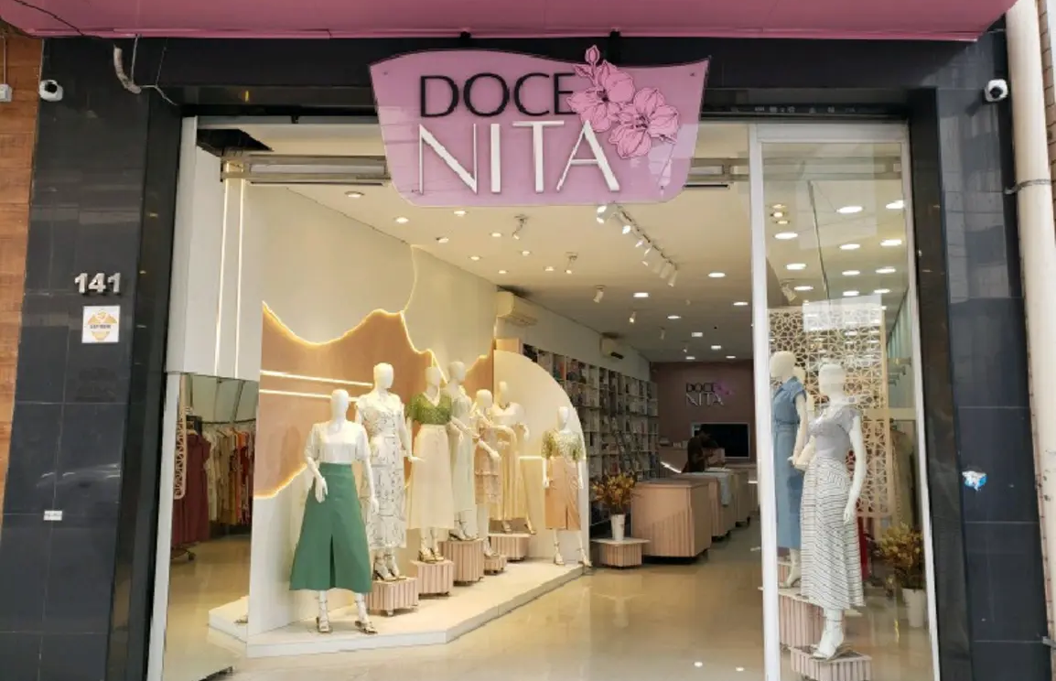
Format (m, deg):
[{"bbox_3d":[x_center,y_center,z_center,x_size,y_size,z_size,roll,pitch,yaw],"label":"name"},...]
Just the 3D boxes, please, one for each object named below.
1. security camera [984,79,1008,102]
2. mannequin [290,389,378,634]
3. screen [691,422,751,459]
[{"bbox_3d":[2.631,-1.407,4.458,0.115,0.110,0.130,-3,5,22],"label":"security camera"},{"bbox_3d":[-1.474,1.255,5.985,0.600,1.770,0.420,3,-7,-20],"label":"mannequin"},{"bbox_3d":[4.735,2.463,19.500,1.380,0.840,0.070,-2,-7,21],"label":"screen"}]

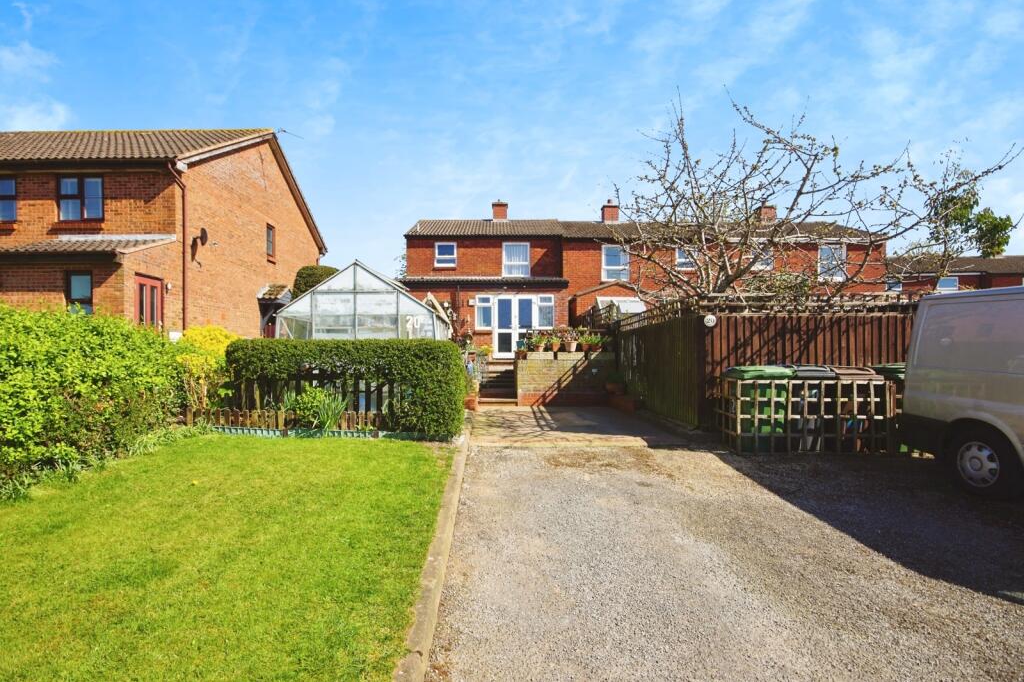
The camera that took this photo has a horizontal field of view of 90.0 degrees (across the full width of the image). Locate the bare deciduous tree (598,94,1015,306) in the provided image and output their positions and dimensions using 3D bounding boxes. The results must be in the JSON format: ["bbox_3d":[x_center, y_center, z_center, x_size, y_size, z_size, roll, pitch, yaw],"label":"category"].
[{"bbox_3d":[5.900,-1.750,10.100,7.600,5.800,5.500,0,0,0],"label":"bare deciduous tree"}]

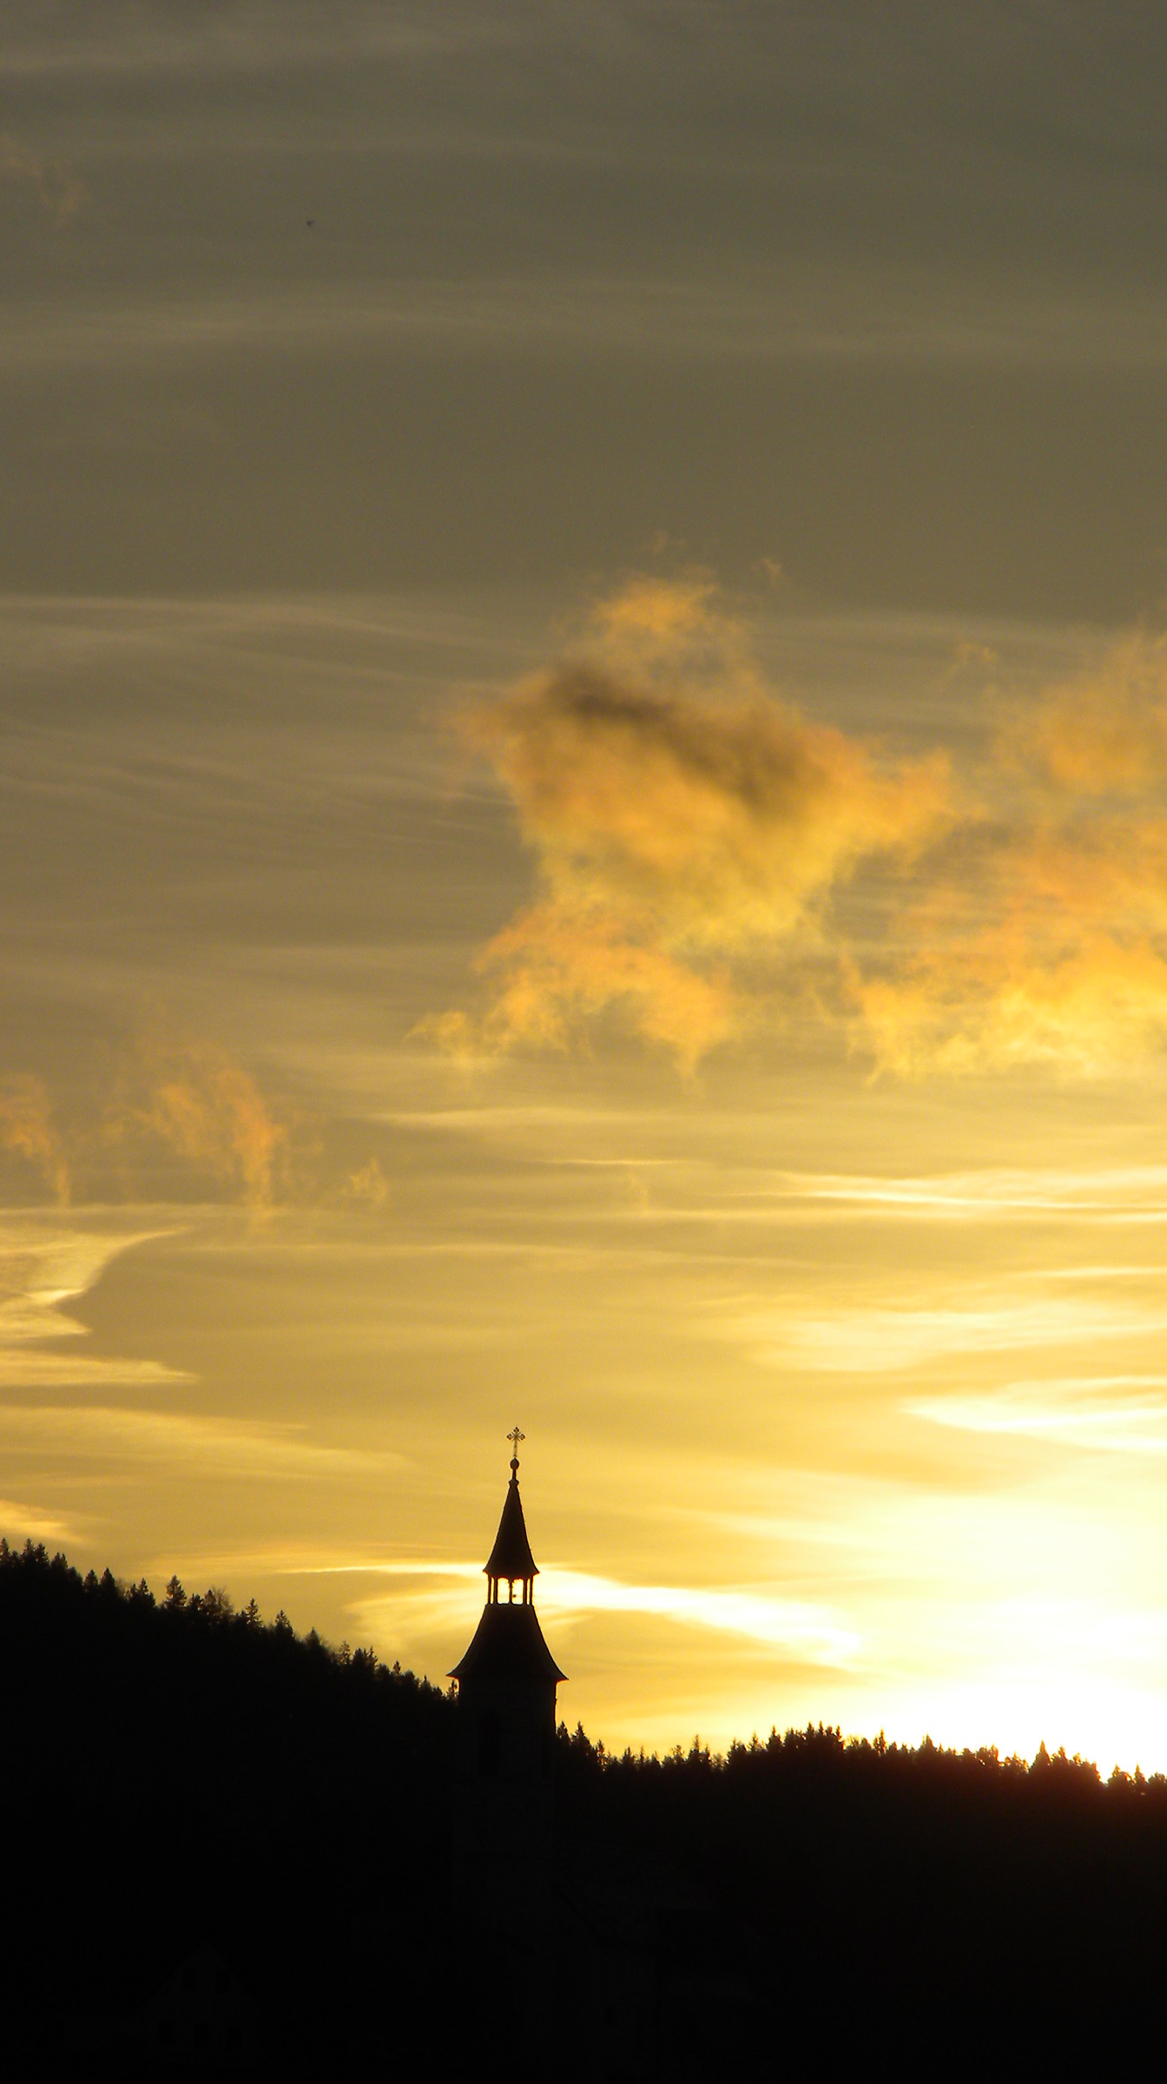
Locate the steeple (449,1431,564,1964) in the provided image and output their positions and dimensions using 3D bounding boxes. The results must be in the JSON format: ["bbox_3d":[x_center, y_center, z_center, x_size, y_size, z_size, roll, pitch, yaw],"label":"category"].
[{"bbox_3d":[-4.176,36.225,865.269,6.200,29.600,6.200,0,-6,18],"label":"steeple"}]

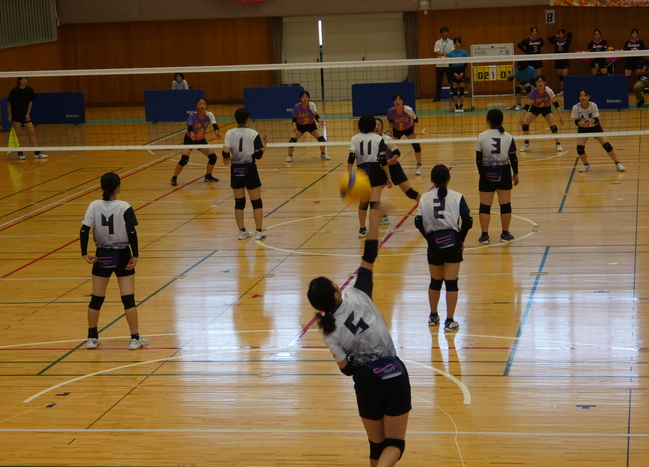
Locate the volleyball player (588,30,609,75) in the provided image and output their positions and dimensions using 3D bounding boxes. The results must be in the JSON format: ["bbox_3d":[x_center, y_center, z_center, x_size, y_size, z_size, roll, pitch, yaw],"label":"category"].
[{"bbox_3d":[6.717,-4.141,39.002,0.500,1.580,0.400,-1,9,8],"label":"volleyball player"}]

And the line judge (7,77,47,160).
[{"bbox_3d":[-5.910,-2.300,31.483,0.620,1.620,0.500,-10,12,-37],"label":"line judge"}]

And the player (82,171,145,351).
[{"bbox_3d":[-1.993,0.248,14.913,0.600,1.633,0.400,-1,10,9],"label":"player"}]

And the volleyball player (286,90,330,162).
[{"bbox_3d":[-0.311,-1.945,28.837,0.800,1.247,0.580,-2,9,2],"label":"volleyball player"}]

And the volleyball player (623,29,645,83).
[{"bbox_3d":[7.324,-4.006,37.656,0.500,1.617,0.340,-1,9,10],"label":"volleyball player"}]

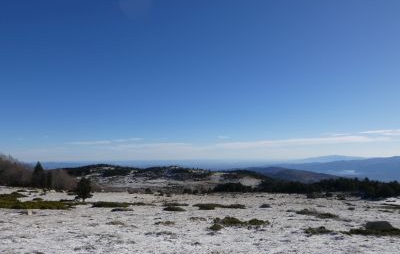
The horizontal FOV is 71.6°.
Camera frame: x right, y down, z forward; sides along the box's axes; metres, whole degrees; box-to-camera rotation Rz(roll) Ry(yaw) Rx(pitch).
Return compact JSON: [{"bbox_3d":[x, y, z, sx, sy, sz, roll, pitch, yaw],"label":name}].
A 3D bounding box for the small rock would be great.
[{"bbox_3d":[6.603,3.667,10.200,0.920,0.400,0.720,-4,-8,32],"label":"small rock"}]

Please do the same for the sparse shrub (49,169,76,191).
[{"bbox_3d":[-22.151,8.714,45.000,3.900,3.500,3.600,3,-7,-26],"label":"sparse shrub"}]

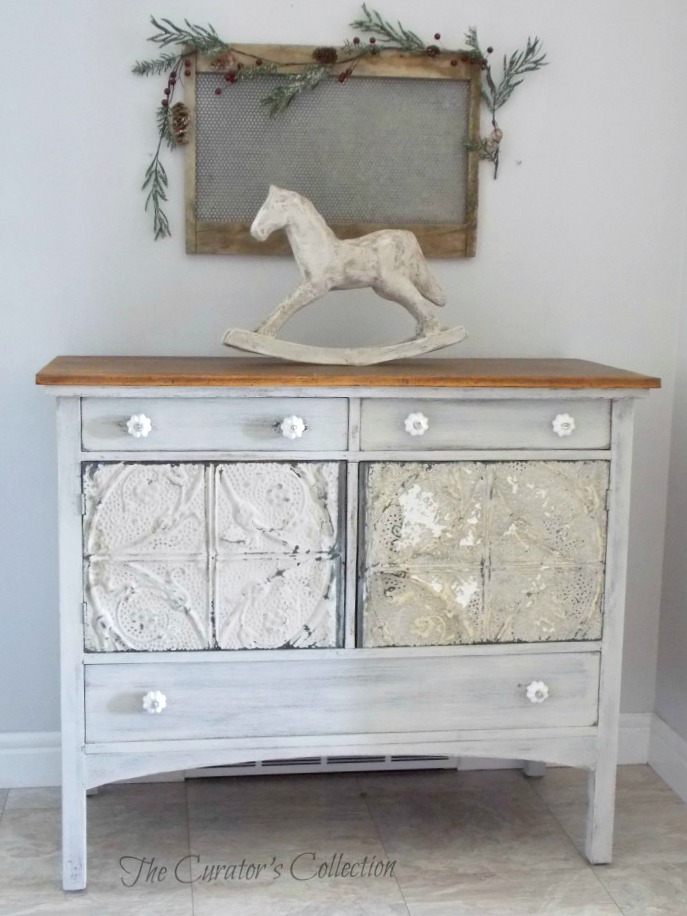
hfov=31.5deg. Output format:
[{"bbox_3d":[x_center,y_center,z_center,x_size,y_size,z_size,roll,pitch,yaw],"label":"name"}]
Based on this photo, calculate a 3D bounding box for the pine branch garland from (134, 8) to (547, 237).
[{"bbox_3d":[0.001,-0.690,2.533,0.859,0.473,0.080,0,8,-8],"label":"pine branch garland"}]

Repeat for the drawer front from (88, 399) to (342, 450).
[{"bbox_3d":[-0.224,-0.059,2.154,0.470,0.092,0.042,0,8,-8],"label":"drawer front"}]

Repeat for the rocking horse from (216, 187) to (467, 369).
[{"bbox_3d":[0.010,-0.363,2.444,0.488,0.347,0.105,-1,8,-12],"label":"rocking horse"}]

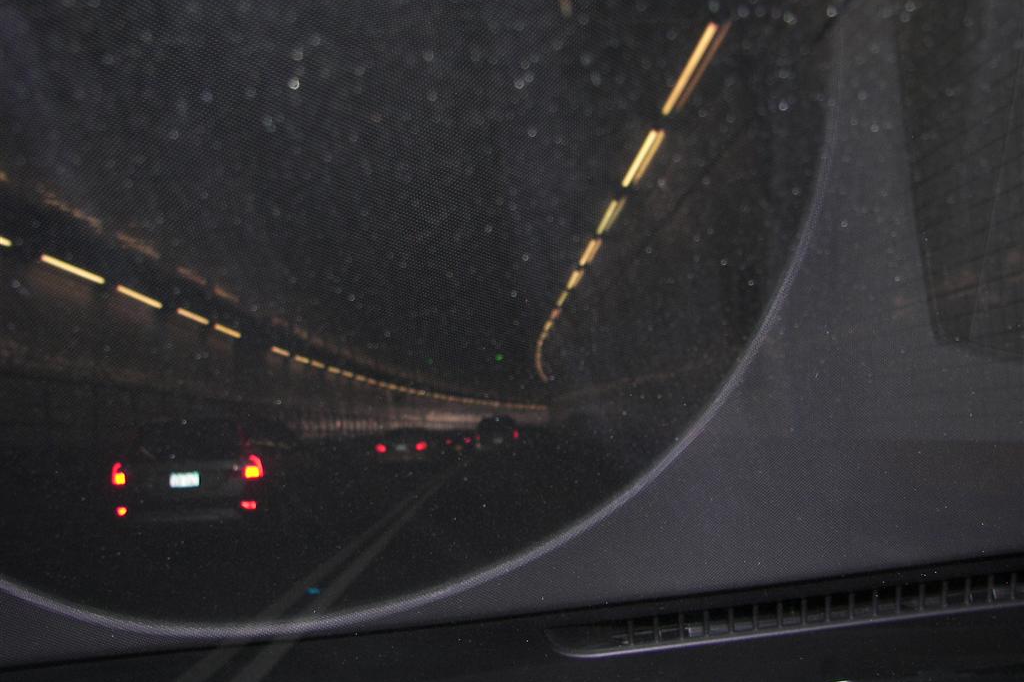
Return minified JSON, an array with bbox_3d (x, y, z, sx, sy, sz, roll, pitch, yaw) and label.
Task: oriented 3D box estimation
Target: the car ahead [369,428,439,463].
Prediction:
[{"bbox_3d":[-3.096,3.502,33.569,1.800,1.470,4.600,-4,-5,3],"label":"car ahead"}]

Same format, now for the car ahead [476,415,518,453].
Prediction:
[{"bbox_3d":[-0.521,4.303,46.648,1.900,1.780,4.700,-4,-5,2],"label":"car ahead"}]

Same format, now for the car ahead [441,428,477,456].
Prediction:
[{"bbox_3d":[-3.009,6.231,65.958,1.800,1.500,4.600,-4,-5,4],"label":"car ahead"}]

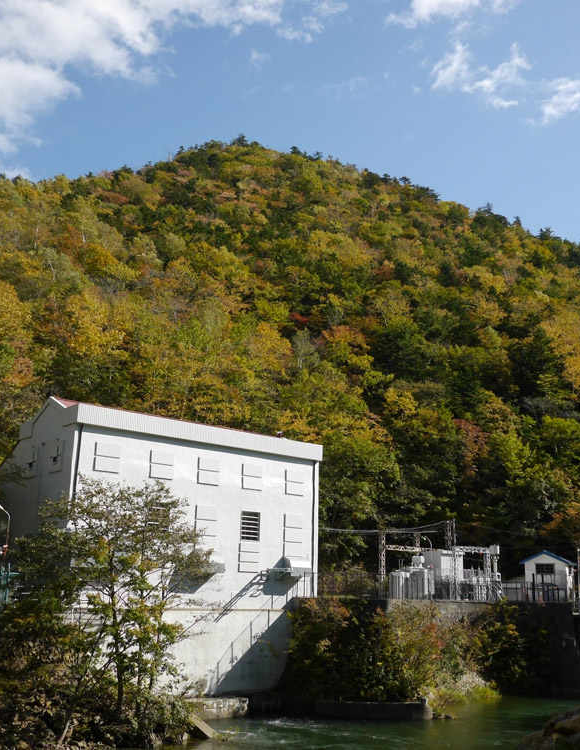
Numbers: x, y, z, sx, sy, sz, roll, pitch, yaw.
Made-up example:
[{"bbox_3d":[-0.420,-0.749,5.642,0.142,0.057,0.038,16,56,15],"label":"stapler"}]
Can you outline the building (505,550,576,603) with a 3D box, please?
[{"bbox_3d":[21.618,17.305,69.200,5.271,4.209,5.200,-6,-17,25],"label":"building"}]

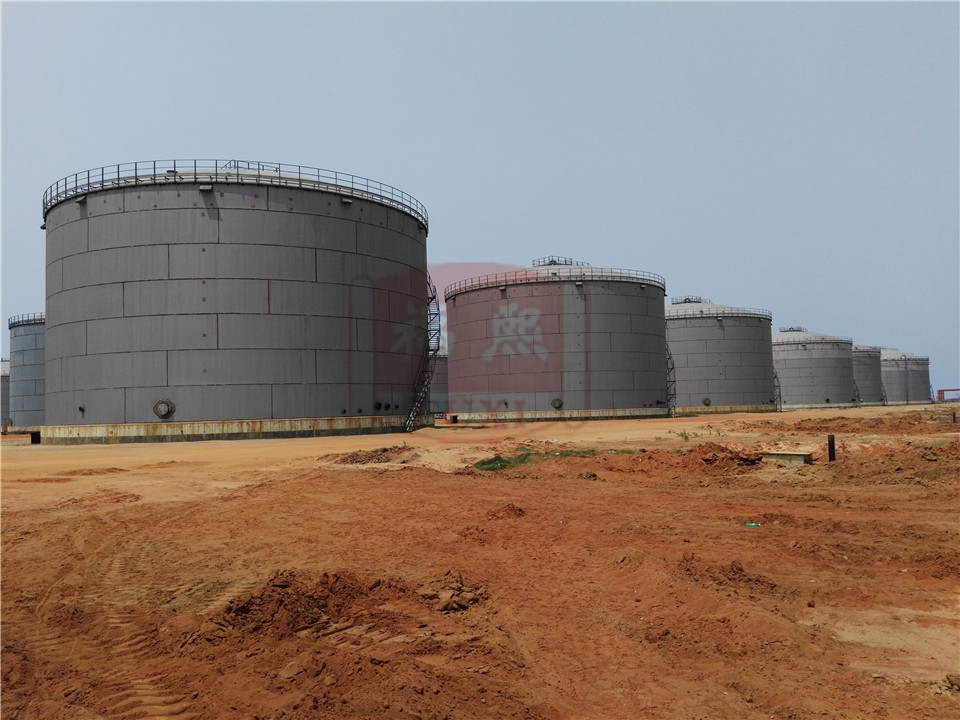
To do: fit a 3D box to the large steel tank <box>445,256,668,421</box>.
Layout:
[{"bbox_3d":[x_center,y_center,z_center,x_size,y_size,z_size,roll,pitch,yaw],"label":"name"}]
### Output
[{"bbox_3d":[10.989,-3.311,113.442,32.130,22.520,32.130,-2,-4,0],"label":"large steel tank"}]

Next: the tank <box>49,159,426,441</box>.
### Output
[{"bbox_3d":[-20.384,-4.862,68.708,32.130,22.760,32.130,-2,-4,0],"label":"tank"}]

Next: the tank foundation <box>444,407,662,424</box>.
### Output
[{"bbox_3d":[11.302,7.905,112.685,32.130,1.290,32.130,-2,-4,0],"label":"tank foundation"}]

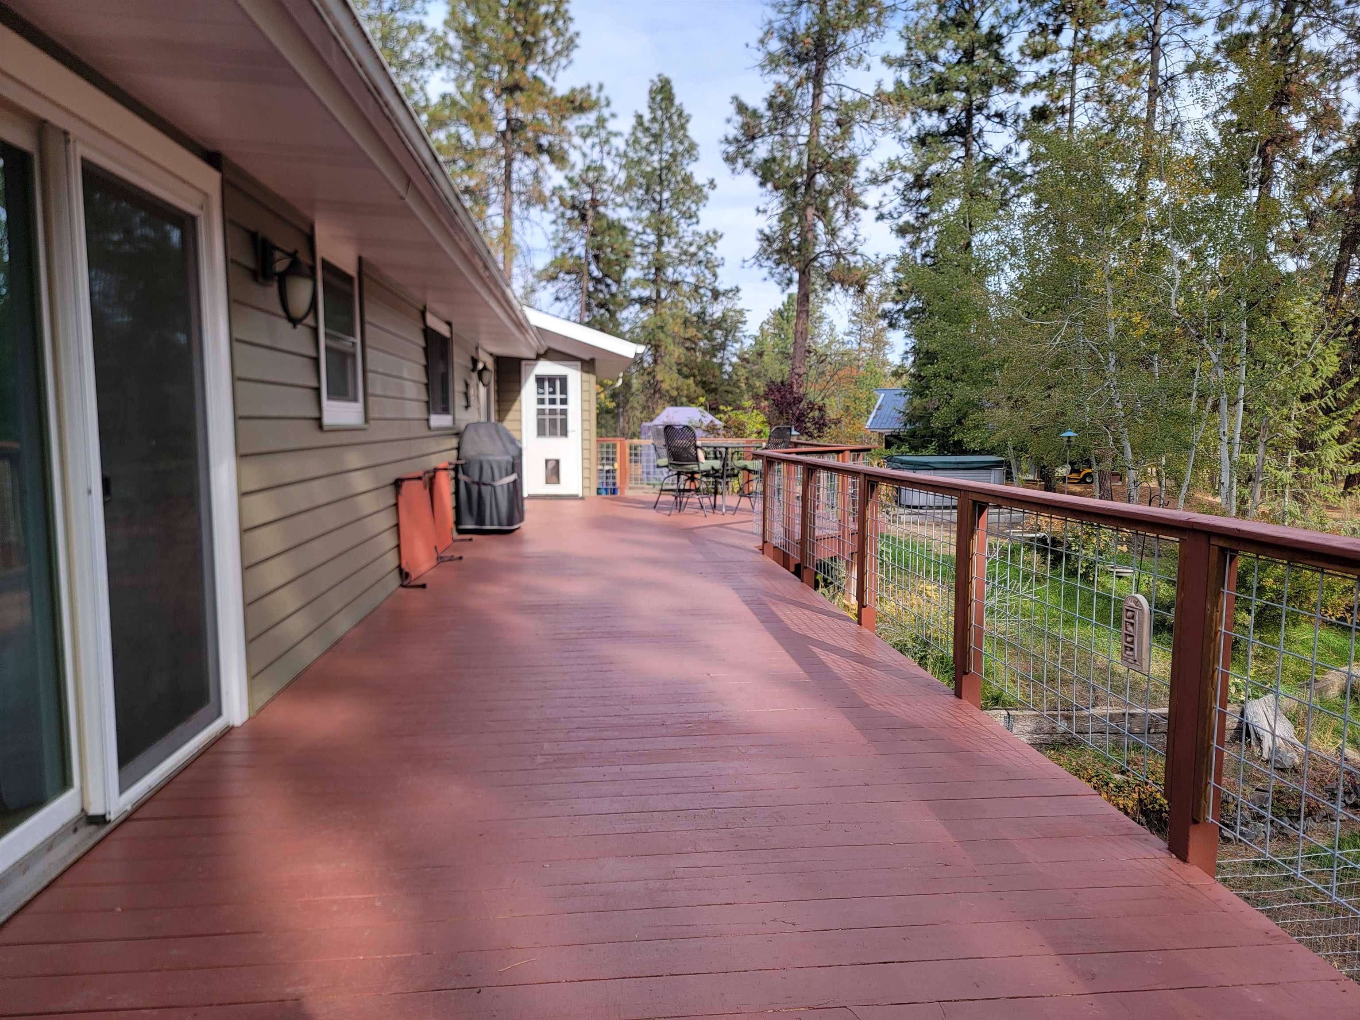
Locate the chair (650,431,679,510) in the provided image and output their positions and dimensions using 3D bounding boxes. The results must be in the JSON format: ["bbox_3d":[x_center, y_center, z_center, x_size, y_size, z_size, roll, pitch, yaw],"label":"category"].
[{"bbox_3d":[-0.024,-0.581,12.883,0.660,1.140,0.600,4,6,34],"label":"chair"}]

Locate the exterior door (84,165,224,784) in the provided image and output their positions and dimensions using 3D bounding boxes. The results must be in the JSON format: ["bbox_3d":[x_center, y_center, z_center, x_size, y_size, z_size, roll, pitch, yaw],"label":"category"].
[{"bbox_3d":[-1.722,-0.109,3.125,0.060,1.870,0.820,-1,5,-6],"label":"exterior door"}]

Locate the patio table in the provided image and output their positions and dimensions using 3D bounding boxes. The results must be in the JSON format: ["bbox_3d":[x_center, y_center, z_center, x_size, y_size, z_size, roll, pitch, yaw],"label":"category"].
[{"bbox_3d":[0.568,-0.426,12.498,1.000,0.900,1.000,-1,5,-6],"label":"patio table"}]

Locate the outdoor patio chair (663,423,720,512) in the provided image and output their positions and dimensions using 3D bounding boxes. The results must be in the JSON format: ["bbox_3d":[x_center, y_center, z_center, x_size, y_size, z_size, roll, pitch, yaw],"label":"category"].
[{"bbox_3d":[0.166,-0.515,12.173,0.600,1.140,0.660,4,7,36],"label":"outdoor patio chair"}]

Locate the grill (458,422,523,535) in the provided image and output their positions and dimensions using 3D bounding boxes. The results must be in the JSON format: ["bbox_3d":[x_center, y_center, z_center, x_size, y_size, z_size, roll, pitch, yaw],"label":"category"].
[{"bbox_3d":[-2.108,-0.400,10.693,0.650,1.200,1.150,-1,5,-6],"label":"grill"}]

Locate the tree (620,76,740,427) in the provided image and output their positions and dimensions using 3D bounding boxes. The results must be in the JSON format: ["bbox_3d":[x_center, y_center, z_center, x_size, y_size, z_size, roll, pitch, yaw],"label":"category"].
[{"bbox_3d":[0.014,-10.896,46.413,6.000,20.027,6.000,-1,5,-6],"label":"tree"}]

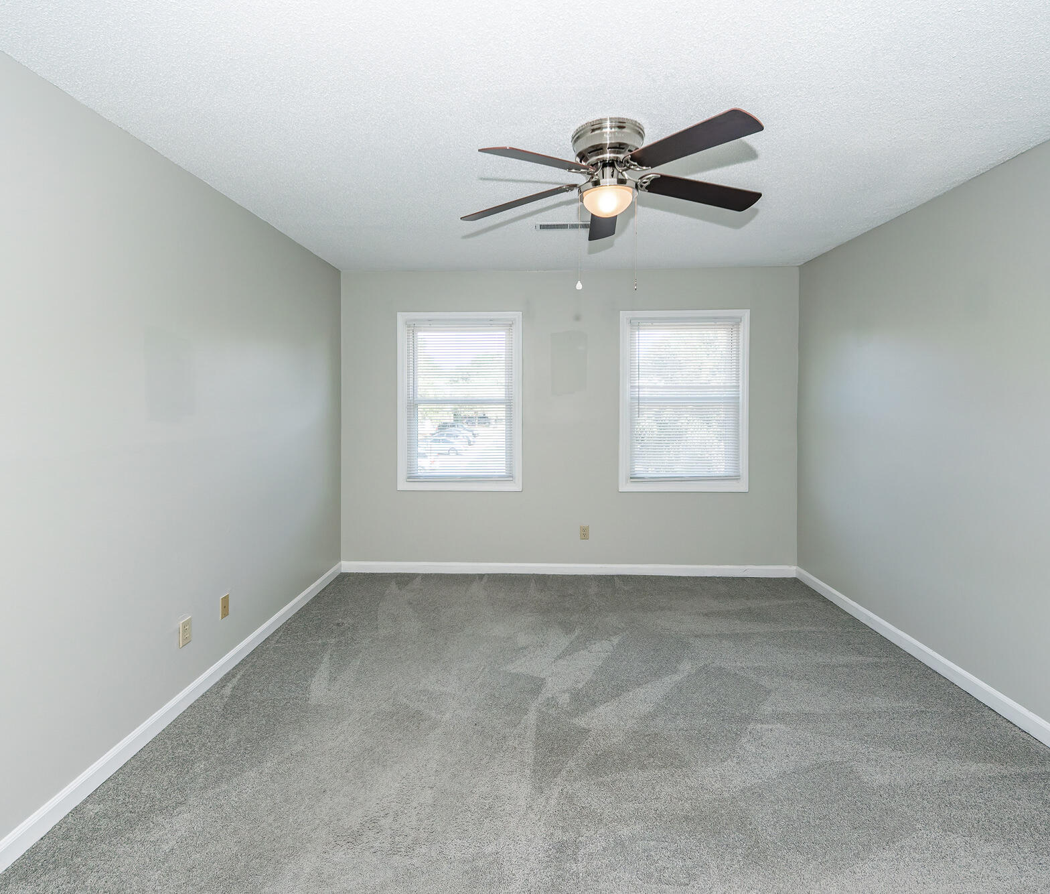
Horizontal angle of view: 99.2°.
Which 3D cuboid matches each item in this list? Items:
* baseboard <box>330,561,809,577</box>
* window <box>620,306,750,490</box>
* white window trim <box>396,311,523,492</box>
[{"bbox_3d":[0.332,0.992,3.619,3.678,0.091,0.015,0,3,2],"label":"baseboard"},{"bbox_3d":[1.252,-0.351,3.542,1.003,1.414,0.100,0,3,2],"label":"window"},{"bbox_3d":[-0.518,-0.354,3.575,0.999,1.416,0.050,0,3,2],"label":"white window trim"}]

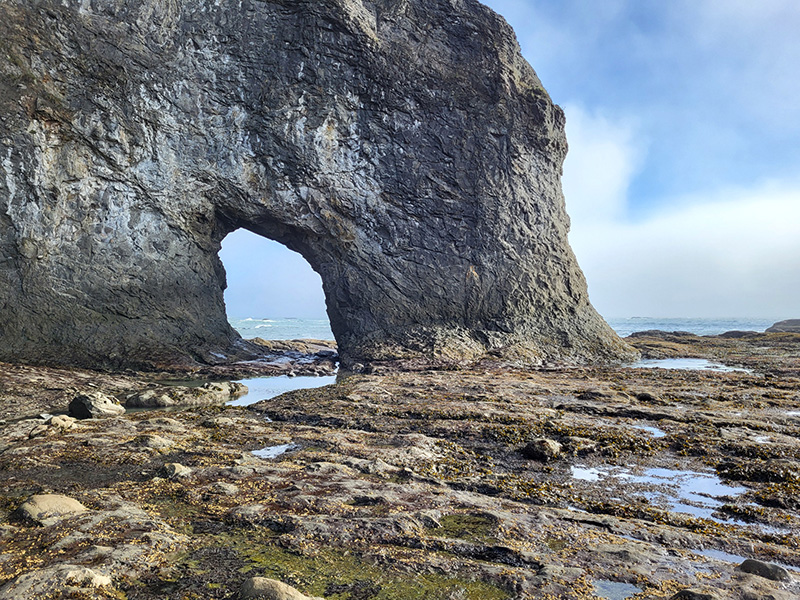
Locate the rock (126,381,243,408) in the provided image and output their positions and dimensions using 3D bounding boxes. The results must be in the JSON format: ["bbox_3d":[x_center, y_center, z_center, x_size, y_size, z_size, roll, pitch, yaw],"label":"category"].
[{"bbox_3d":[-4.360,1.936,12.434,2.381,0.495,0.857,1,-2,-33],"label":"rock"}]

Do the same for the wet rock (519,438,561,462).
[{"bbox_3d":[1.667,1.762,7.087,0.478,0.235,0.373,0,-2,0],"label":"wet rock"}]

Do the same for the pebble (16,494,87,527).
[{"bbox_3d":[-2.743,1.662,4.754,0.496,0.209,0.337,0,-2,-10],"label":"pebble"}]

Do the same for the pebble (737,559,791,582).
[{"bbox_3d":[2.259,1.672,3.737,0.288,0.095,0.201,-1,-2,36],"label":"pebble"}]

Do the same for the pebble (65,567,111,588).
[{"bbox_3d":[-1.849,1.643,3.559,0.246,0.095,0.172,0,-2,0],"label":"pebble"}]

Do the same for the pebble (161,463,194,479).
[{"bbox_3d":[-2.309,1.769,6.239,0.289,0.147,0.231,0,-2,0],"label":"pebble"}]

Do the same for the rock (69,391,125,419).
[{"bbox_3d":[-5.050,1.732,10.006,0.832,0.370,0.707,1,-2,-27],"label":"rock"}]

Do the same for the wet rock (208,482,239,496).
[{"bbox_3d":[-1.621,1.730,5.522,0.264,0.091,0.198,1,-2,-16],"label":"wet rock"}]

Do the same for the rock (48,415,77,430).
[{"bbox_3d":[-4.949,1.779,8.789,0.382,0.200,0.306,1,-2,-29],"label":"rock"}]

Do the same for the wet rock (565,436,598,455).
[{"bbox_3d":[2.190,1.742,7.255,0.393,0.176,0.295,-1,-2,17],"label":"wet rock"}]

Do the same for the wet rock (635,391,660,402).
[{"bbox_3d":[4.830,1.871,11.729,0.469,0.202,0.329,-1,-2,22],"label":"wet rock"}]

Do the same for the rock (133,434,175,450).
[{"bbox_3d":[-3.106,1.796,7.579,0.490,0.176,0.367,0,-2,0],"label":"rock"}]

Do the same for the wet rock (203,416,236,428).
[{"bbox_3d":[-2.695,1.815,8.974,0.486,0.138,0.340,1,-2,-17],"label":"wet rock"}]

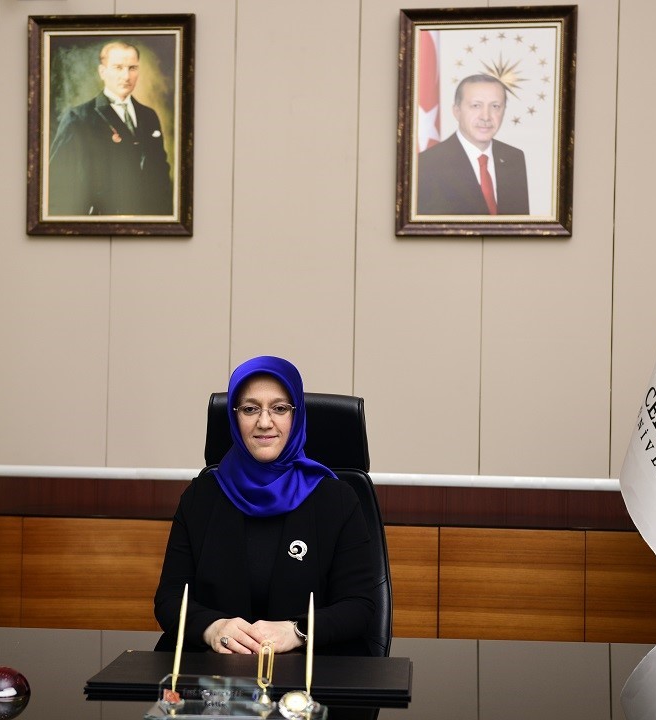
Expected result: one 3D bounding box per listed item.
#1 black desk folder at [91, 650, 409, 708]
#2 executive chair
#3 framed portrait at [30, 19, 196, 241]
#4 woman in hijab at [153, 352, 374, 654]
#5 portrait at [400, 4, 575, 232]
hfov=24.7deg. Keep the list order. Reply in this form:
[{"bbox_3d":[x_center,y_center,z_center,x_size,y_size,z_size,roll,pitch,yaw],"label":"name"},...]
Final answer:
[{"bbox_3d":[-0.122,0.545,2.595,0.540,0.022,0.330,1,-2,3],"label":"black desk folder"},{"bbox_3d":[-0.107,0.701,3.300,0.660,1.250,0.690,1,-2,9],"label":"executive chair"},{"bbox_3d":[-0.836,-0.900,5.785,0.655,0.855,0.040,1,-2,8],"label":"framed portrait"},{"bbox_3d":[-0.134,0.655,3.101,0.500,1.330,0.680,1,-2,2],"label":"woman in hijab"},{"bbox_3d":[0.589,-0.880,5.565,0.650,0.850,0.040,1,-2,8],"label":"portrait"}]

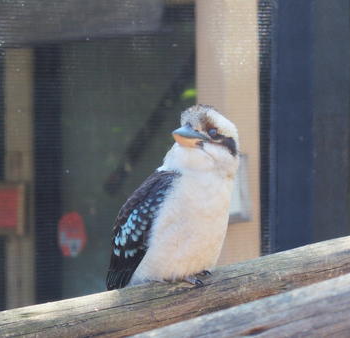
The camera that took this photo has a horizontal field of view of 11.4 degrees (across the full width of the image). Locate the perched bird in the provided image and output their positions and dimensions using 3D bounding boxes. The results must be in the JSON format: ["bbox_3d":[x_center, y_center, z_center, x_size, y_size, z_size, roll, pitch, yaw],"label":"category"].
[{"bbox_3d":[-0.006,0.051,2.780,0.135,0.305,0.210,-2,3,-42],"label":"perched bird"}]

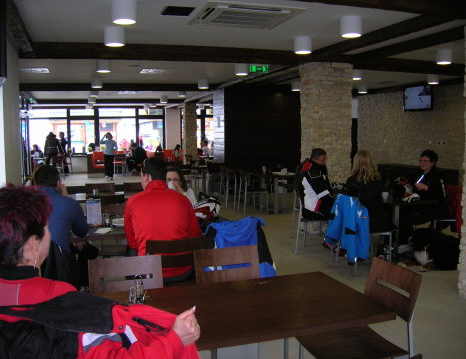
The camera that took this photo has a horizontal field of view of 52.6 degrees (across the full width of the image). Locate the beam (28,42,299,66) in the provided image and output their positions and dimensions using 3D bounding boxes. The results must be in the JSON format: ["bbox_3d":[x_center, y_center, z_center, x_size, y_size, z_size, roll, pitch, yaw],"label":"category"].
[{"bbox_3d":[-0.854,-1.713,6.460,3.735,0.155,0.300,-3,6,-18],"label":"beam"}]

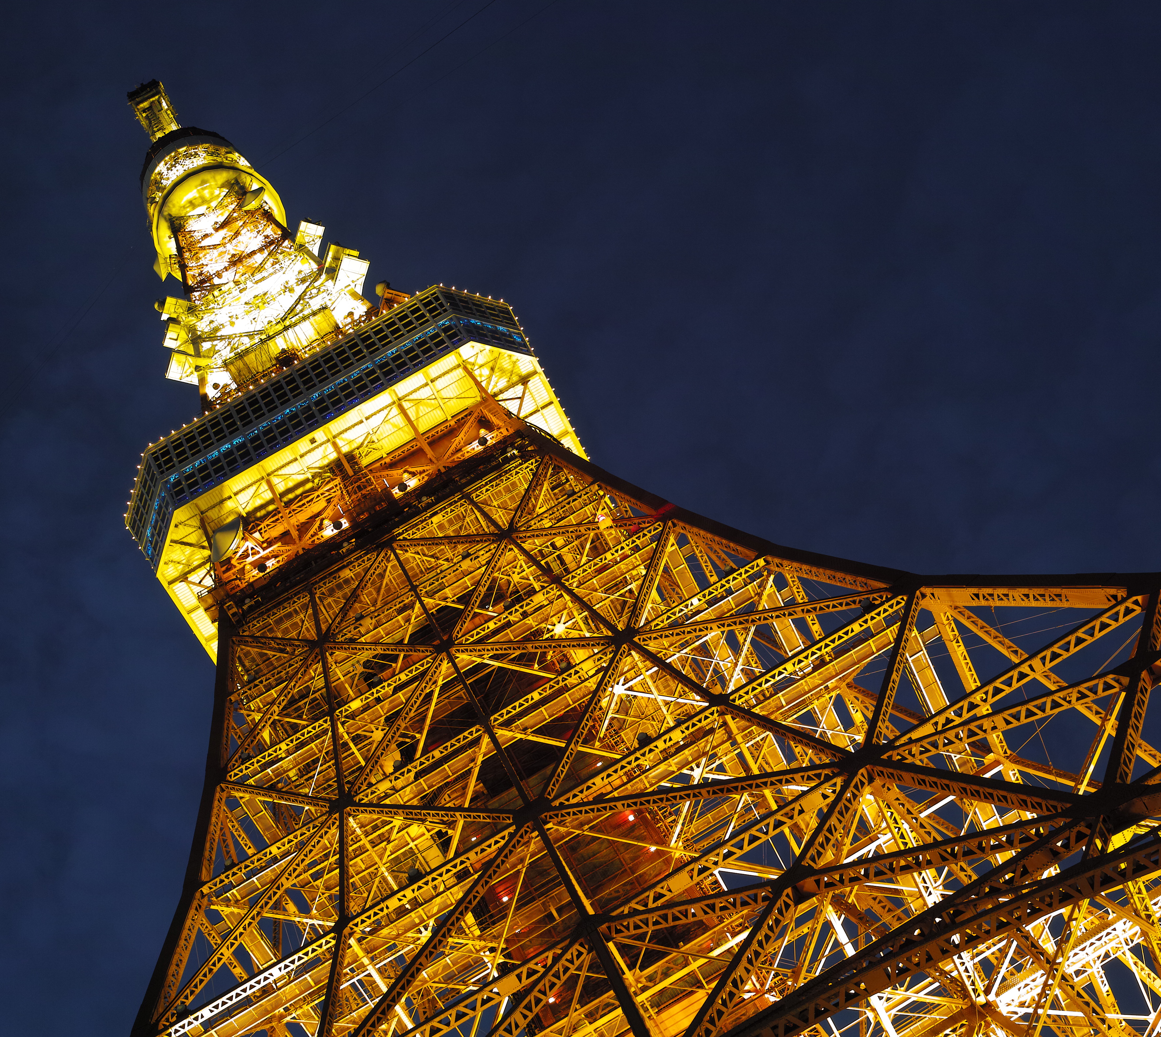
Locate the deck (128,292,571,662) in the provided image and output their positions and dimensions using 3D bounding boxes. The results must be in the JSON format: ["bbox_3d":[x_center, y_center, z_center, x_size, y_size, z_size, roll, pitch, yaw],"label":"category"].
[{"bbox_3d":[-12.580,3.310,141.280,31.490,9.730,31.490,-30,-60,-4],"label":"deck"}]

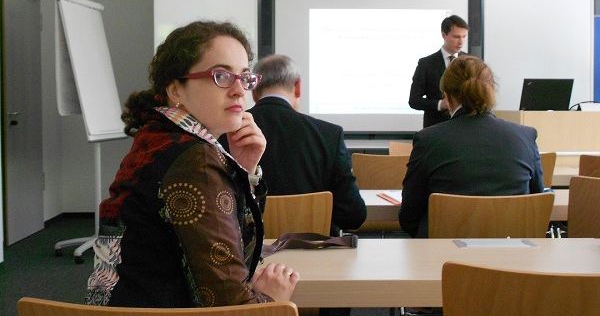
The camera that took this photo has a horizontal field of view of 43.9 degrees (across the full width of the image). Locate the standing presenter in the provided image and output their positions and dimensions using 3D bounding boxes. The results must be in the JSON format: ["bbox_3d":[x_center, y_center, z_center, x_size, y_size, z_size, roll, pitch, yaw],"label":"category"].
[{"bbox_3d":[0.975,-0.094,5.206,0.520,1.765,0.380,-4,5,-42],"label":"standing presenter"}]

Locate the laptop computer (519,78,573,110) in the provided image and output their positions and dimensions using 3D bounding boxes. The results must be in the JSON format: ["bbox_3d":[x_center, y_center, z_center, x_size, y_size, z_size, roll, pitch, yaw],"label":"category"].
[{"bbox_3d":[1.737,-0.447,5.322,0.345,0.222,0.320,0,4,0],"label":"laptop computer"}]

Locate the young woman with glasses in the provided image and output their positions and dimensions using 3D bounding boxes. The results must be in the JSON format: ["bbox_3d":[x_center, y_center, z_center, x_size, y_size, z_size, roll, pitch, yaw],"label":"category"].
[{"bbox_3d":[-0.190,0.393,1.532,0.720,1.310,0.540,-3,5,-38],"label":"young woman with glasses"}]

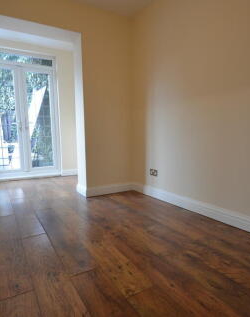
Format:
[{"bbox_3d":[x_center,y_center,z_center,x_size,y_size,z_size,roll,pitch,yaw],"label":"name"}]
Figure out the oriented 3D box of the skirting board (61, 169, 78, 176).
[{"bbox_3d":[-1.194,0.306,4.258,0.330,0.115,0.020,-5,8,-28],"label":"skirting board"}]

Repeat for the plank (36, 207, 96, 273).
[{"bbox_3d":[-0.605,0.660,1.761,0.180,0.018,1.259,-5,8,-33],"label":"plank"}]

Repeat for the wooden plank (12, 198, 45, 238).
[{"bbox_3d":[-1.124,0.615,2.212,0.190,0.018,1.284,-5,8,-33],"label":"wooden plank"}]

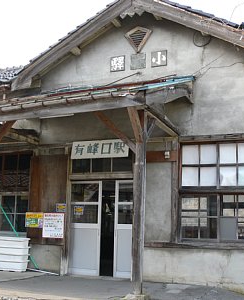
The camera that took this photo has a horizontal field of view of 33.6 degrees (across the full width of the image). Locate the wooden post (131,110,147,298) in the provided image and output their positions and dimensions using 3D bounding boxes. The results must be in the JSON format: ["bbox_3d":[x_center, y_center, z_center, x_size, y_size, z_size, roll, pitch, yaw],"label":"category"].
[{"bbox_3d":[0.349,0.980,7.786,0.155,3.422,0.155,-2,-10,20],"label":"wooden post"}]

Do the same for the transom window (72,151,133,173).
[{"bbox_3d":[-0.452,0.263,9.364,1.545,0.555,0.070,-2,-11,21],"label":"transom window"}]

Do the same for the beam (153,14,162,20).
[{"bbox_3d":[0.852,-3.145,9.541,0.140,0.130,0.450,-2,-10,20],"label":"beam"}]

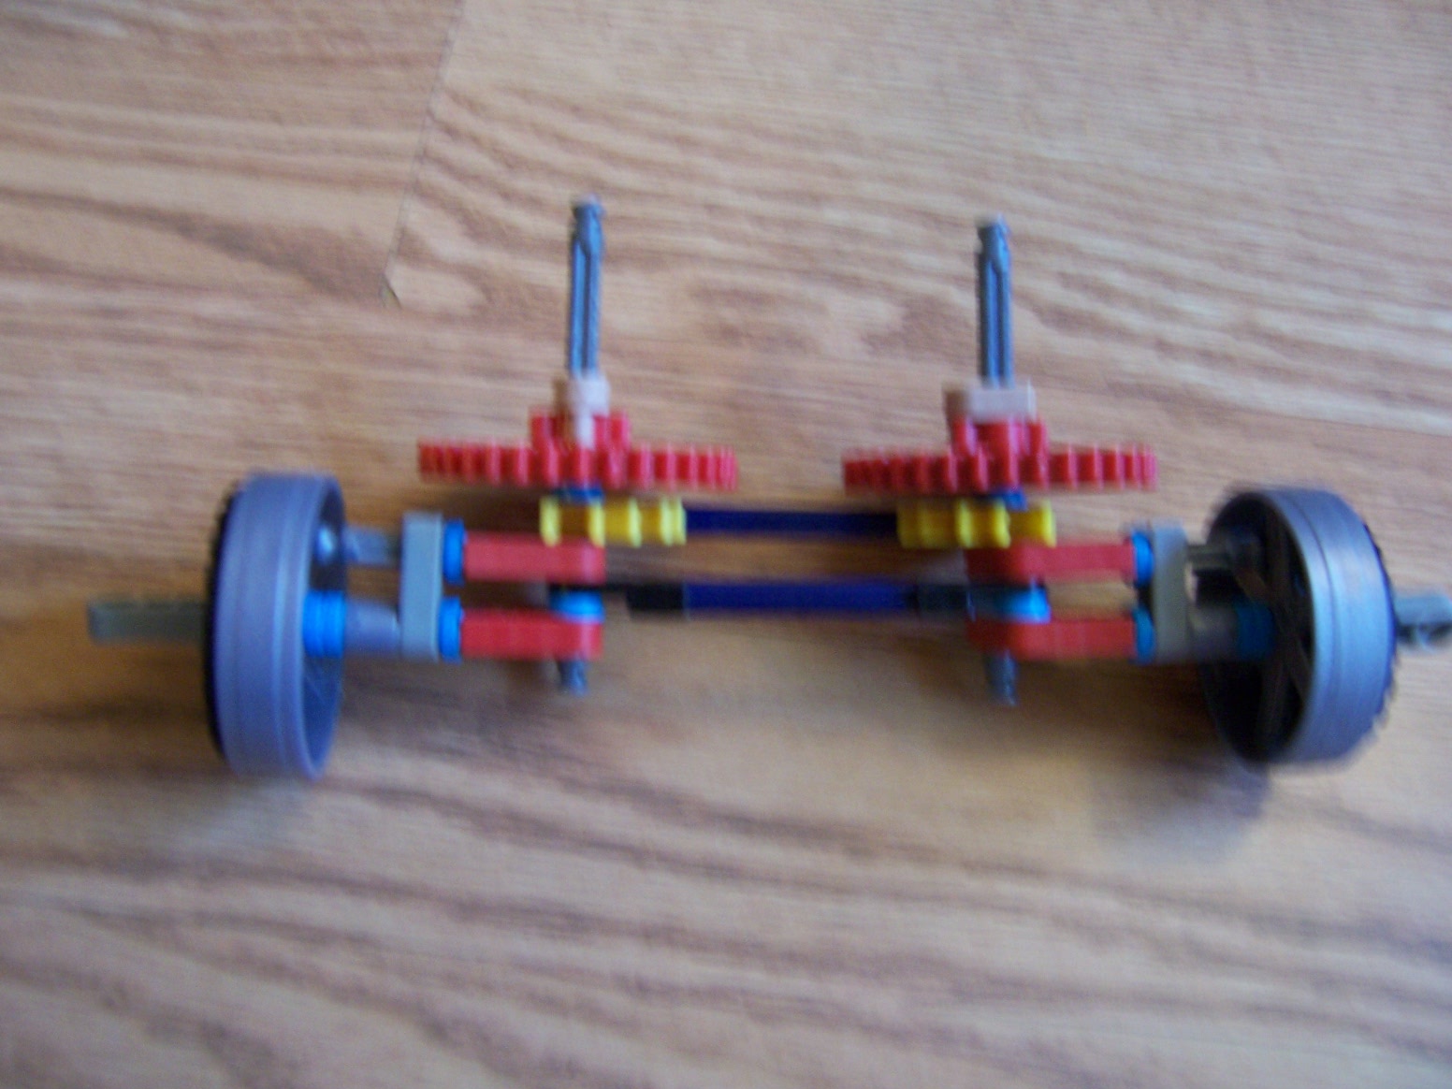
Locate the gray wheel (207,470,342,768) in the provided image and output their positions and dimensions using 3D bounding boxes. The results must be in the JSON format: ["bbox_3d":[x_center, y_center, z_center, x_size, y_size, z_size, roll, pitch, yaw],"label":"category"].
[{"bbox_3d":[-0.075,0.014,0.235,0.014,0.051,0.051,0,92,-8],"label":"gray wheel"}]

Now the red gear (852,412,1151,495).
[{"bbox_3d":[0.049,-0.017,0.249,0.056,0.056,0.013,-1,93,0],"label":"red gear"}]

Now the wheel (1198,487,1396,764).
[{"bbox_3d":[0.105,0.015,0.259,0.014,0.051,0.051,0,92,-2],"label":"wheel"}]

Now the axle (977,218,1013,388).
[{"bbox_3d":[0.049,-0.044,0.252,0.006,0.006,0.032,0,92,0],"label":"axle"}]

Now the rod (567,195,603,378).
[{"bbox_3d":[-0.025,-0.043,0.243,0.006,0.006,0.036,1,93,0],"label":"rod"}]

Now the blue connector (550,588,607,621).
[{"bbox_3d":[-0.026,0.011,0.246,0.010,0.010,0.004,1,93,0],"label":"blue connector"}]

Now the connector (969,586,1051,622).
[{"bbox_3d":[0.050,0.010,0.241,0.013,0.013,0.006,0,92,0],"label":"connector"}]

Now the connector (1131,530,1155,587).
[{"bbox_3d":[0.076,0.003,0.252,0.004,0.010,0.010,0,90,-3],"label":"connector"}]

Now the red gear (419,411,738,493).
[{"bbox_3d":[-0.026,-0.017,0.244,0.056,0.056,0.013,1,93,0],"label":"red gear"}]

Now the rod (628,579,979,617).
[{"bbox_3d":[0.012,0.009,0.237,0.060,0.006,0.006,0,90,-2],"label":"rod"}]

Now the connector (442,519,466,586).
[{"bbox_3d":[-0.047,0.001,0.239,0.004,0.011,0.011,2,90,-8],"label":"connector"}]

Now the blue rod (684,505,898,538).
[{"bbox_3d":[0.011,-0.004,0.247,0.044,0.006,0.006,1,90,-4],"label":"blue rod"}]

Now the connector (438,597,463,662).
[{"bbox_3d":[-0.048,0.015,0.242,0.004,0.010,0.010,1,90,-9],"label":"connector"}]

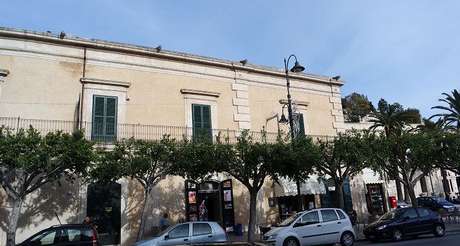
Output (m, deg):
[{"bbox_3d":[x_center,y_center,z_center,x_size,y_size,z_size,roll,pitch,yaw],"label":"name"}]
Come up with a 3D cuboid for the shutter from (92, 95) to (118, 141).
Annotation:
[{"bbox_3d":[-6.649,-0.182,16.311,1.224,2.611,0.100,4,-16,-26],"label":"shutter"}]

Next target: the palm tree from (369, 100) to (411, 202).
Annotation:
[{"bbox_3d":[18.108,3.592,33.542,4.500,11.900,4.500,4,-16,-26],"label":"palm tree"}]

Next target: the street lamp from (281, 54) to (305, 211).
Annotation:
[{"bbox_3d":[3.238,0.995,15.159,0.700,9.030,2.300,1,-13,-16],"label":"street lamp"}]

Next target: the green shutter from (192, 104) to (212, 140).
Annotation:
[{"bbox_3d":[-1.663,0.150,18.761,1.224,2.611,0.100,4,-16,-26],"label":"green shutter"}]

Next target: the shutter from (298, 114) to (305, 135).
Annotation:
[{"bbox_3d":[5.263,0.475,22.526,0.650,2.430,0.080,3,-14,-27],"label":"shutter"}]

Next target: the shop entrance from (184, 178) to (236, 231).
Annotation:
[{"bbox_3d":[-1.108,4.778,17.533,2.900,3.250,0.500,4,-16,-26],"label":"shop entrance"}]

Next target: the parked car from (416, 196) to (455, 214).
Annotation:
[{"bbox_3d":[20.200,8.150,30.400,1.700,1.480,3.950,0,-13,-13],"label":"parked car"}]

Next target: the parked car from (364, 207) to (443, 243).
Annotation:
[{"bbox_3d":[8.153,4.663,14.473,3.830,1.430,1.660,1,-13,-16],"label":"parked car"}]

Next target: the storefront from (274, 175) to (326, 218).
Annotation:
[{"bbox_3d":[4.511,5.099,19.963,3.300,3.400,1.000,4,-16,-26],"label":"storefront"}]

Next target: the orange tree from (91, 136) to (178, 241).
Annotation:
[{"bbox_3d":[-3.906,3.059,12.858,3.900,4.750,3.500,1,-13,-16],"label":"orange tree"}]

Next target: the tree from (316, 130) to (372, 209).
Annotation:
[{"bbox_3d":[5.904,2.986,15.807,3.200,5.150,3.100,1,-13,-16],"label":"tree"}]

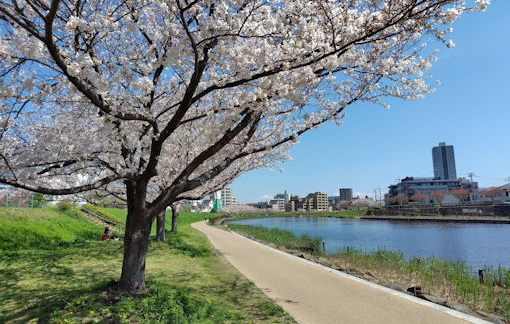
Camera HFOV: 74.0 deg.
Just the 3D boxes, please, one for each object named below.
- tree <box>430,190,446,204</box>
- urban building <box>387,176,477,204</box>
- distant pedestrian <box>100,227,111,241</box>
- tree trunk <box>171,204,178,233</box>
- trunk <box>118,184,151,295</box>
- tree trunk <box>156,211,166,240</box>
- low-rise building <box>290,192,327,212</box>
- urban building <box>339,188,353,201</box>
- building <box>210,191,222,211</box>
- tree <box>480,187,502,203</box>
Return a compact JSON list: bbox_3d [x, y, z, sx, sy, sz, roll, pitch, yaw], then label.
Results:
[{"bbox_3d":[63.388,12.159,117.000,5.200,4.800,5.300,1,-9,-8],"label":"tree"},{"bbox_3d":[77.281,12.843,150.000,35.000,13.000,18.000,-1,-9,7],"label":"urban building"},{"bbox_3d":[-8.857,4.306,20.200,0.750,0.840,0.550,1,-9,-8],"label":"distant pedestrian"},{"bbox_3d":[-7.202,5.054,30.300,0.580,2.600,0.520,0,-9,0],"label":"tree trunk"},{"bbox_3d":[-2.544,1.583,7.150,0.580,2.280,0.530,0,-9,0],"label":"trunk"},{"bbox_3d":[-5.604,3.788,20.300,0.540,2.000,0.520,0,-9,0],"label":"tree trunk"},{"bbox_3d":[54.021,39.885,342.000,38.000,19.500,24.000,2,-9,-17],"label":"low-rise building"},{"bbox_3d":[128.255,51.727,480.000,18.000,27.000,17.000,1,-9,-6],"label":"urban building"},{"bbox_3d":[-25.007,25.657,220.000,8.000,14.000,8.500,1,-9,-6],"label":"building"},{"bbox_3d":[64.240,9.235,92.000,5.200,4.700,5.300,1,-9,-8],"label":"tree"}]

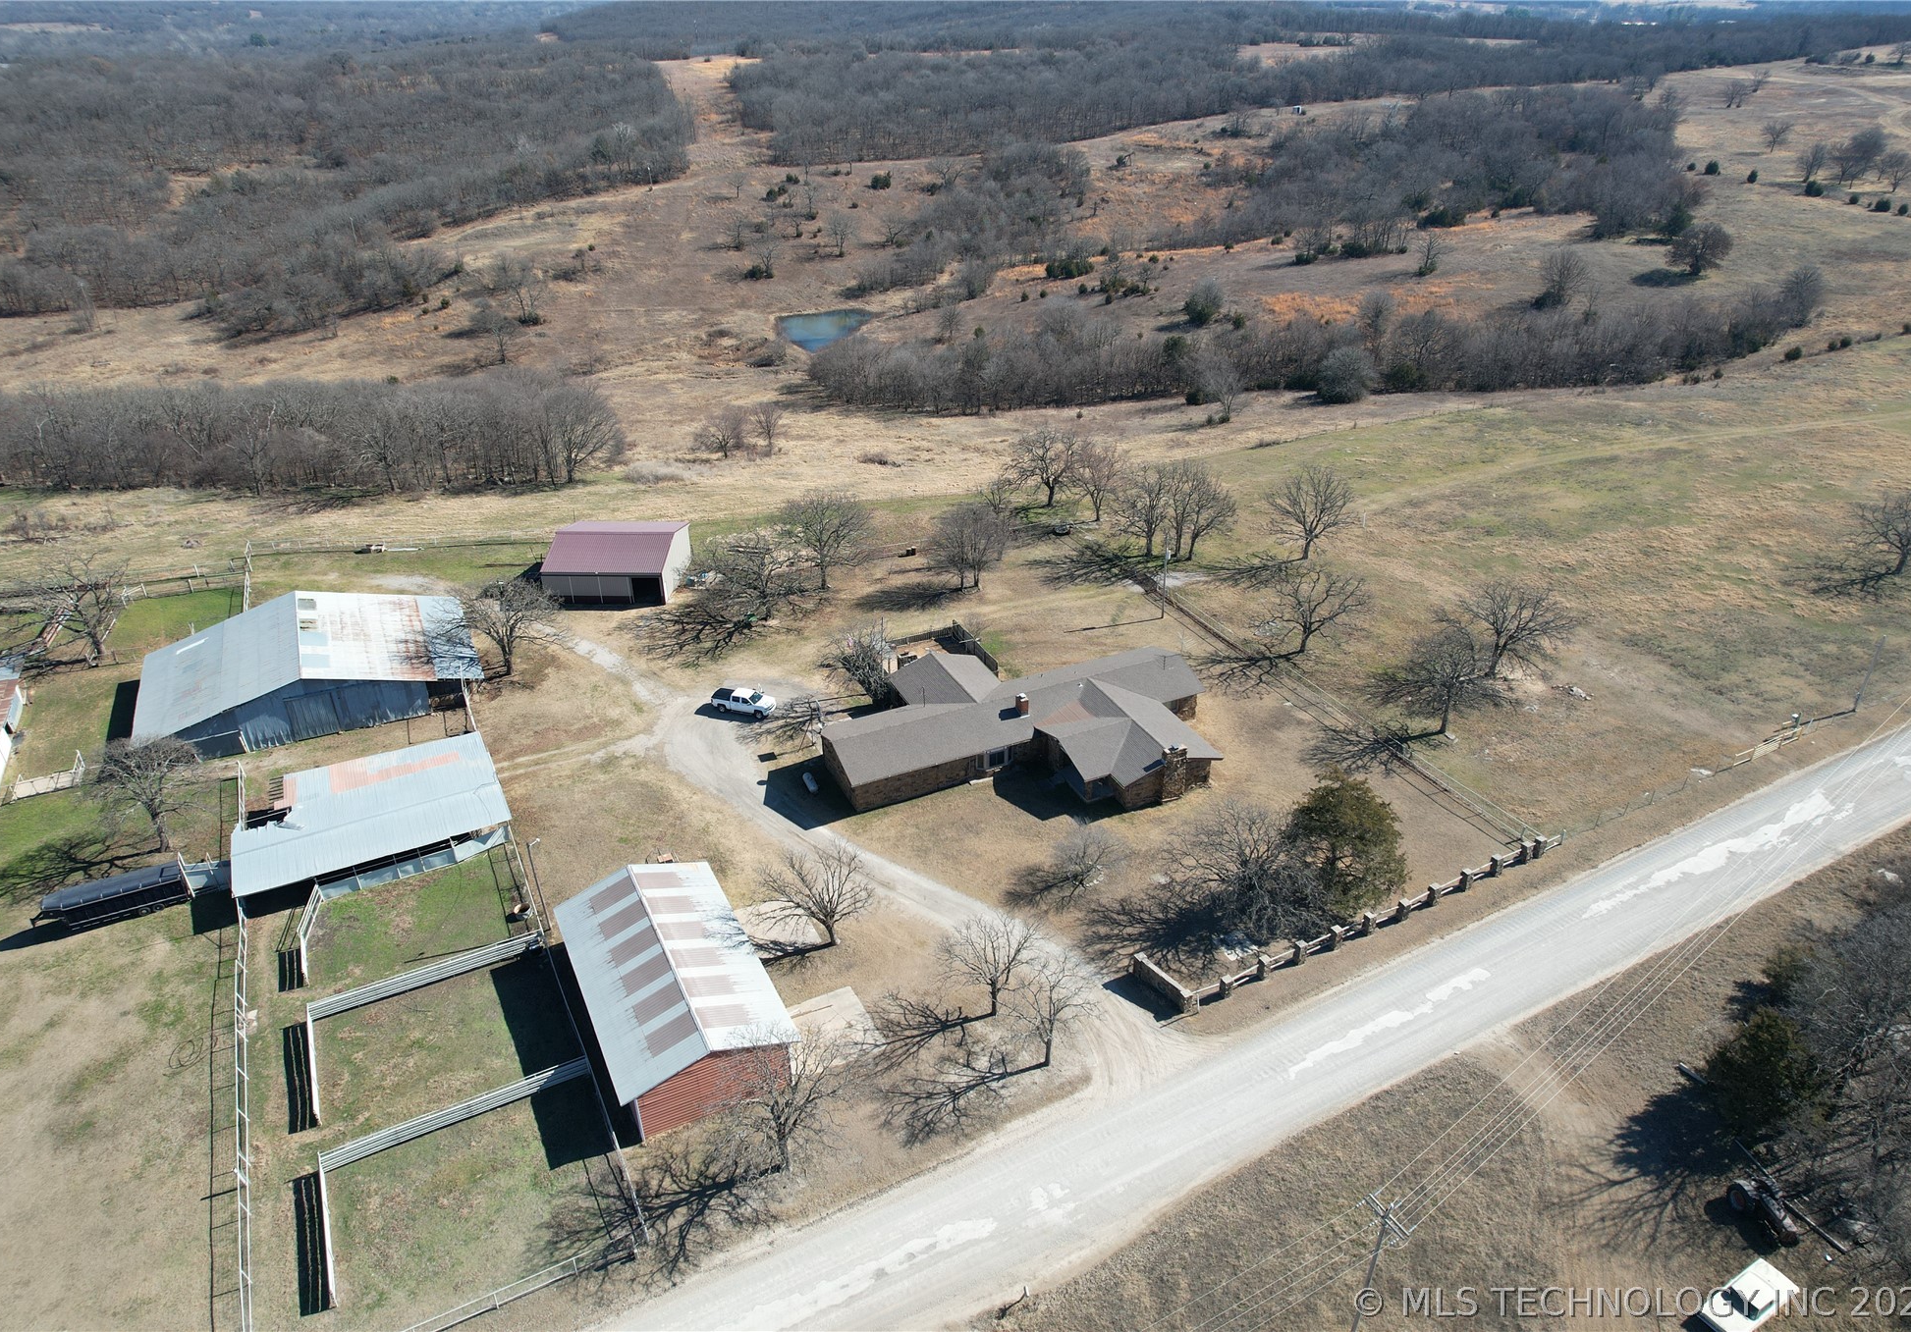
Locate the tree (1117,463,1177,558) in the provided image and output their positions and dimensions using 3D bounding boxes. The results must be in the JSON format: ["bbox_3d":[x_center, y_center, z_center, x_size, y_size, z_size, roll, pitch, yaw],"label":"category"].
[{"bbox_3d":[22.000,-17.430,138.592,7.200,11.000,7.200,0,30,0],"label":"tree"}]

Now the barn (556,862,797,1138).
[{"bbox_3d":[-18.236,20.219,78.342,10.700,5.200,18.700,-14,33,-23],"label":"barn"}]

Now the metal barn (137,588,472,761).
[{"bbox_3d":[-59.703,-0.395,113.271,28.000,6.300,18.300,-14,32,-23],"label":"metal barn"}]

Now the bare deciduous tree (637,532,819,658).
[{"bbox_3d":[-20.837,-8.473,121.516,14.250,9.380,13.530,0,31,0],"label":"bare deciduous tree"}]

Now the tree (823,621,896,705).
[{"bbox_3d":[-8.548,-0.228,109.137,6.380,7.970,6.060,0,31,0],"label":"tree"}]

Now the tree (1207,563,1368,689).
[{"bbox_3d":[33.940,-5.120,117.370,10.910,8.790,10.590,9,31,16],"label":"tree"}]

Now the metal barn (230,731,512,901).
[{"bbox_3d":[-44.595,11.600,93.289,18.430,3.660,12.420,-15,34,-24],"label":"metal barn"}]

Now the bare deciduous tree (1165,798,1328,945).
[{"bbox_3d":[20.479,14.214,85.937,11.400,8.200,11.400,0,30,0],"label":"bare deciduous tree"}]

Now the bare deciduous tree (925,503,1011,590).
[{"bbox_3d":[1.422,-12.625,130.985,9.020,9.810,9.020,0,30,1],"label":"bare deciduous tree"}]

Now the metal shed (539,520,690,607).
[{"bbox_3d":[-36.108,-11.991,131.619,12.640,4.990,12.950,1,31,2],"label":"metal shed"}]

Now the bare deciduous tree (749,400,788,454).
[{"bbox_3d":[-26.600,-33.570,173.690,5.540,7.500,5.370,-5,30,-8],"label":"bare deciduous tree"}]

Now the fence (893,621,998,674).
[{"bbox_3d":[-1.183,-1.344,119.293,7.440,1.800,9.310,-13,32,-21],"label":"fence"}]

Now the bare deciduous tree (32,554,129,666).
[{"bbox_3d":[-84.988,-5.758,119.178,7.690,10.790,7.310,-22,36,-33],"label":"bare deciduous tree"}]

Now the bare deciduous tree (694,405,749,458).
[{"bbox_3d":[-33.257,-33.202,173.908,7.640,7.640,7.640,-6,30,-10],"label":"bare deciduous tree"}]

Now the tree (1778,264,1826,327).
[{"bbox_3d":[173.626,-75.352,249.393,8.300,12.200,8.300,0,30,0],"label":"tree"}]

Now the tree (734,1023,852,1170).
[{"bbox_3d":[-8.600,23.520,65.500,6.310,10.620,6.120,-6,30,-9],"label":"tree"}]

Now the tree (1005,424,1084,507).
[{"bbox_3d":[10.892,-24.554,151.384,9.620,10.240,9.620,2,30,4],"label":"tree"}]

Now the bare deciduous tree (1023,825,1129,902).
[{"bbox_3d":[9.440,14.202,89.084,6.460,4.490,6.460,3,30,7],"label":"bare deciduous tree"}]

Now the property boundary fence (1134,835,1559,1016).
[{"bbox_3d":[28.833,17.193,87.395,36.220,1.600,4.270,-15,33,-24],"label":"property boundary fence"}]

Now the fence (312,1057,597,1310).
[{"bbox_3d":[-26.962,28.110,67.824,14.800,1.480,9.010,-15,34,-24],"label":"fence"}]

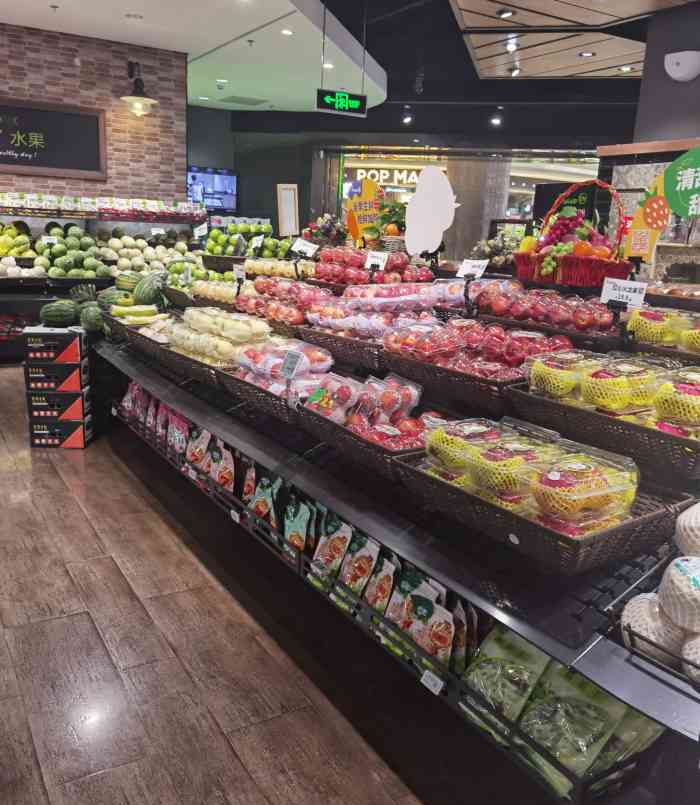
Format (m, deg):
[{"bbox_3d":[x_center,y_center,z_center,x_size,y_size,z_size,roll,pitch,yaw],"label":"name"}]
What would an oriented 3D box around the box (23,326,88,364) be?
[{"bbox_3d":[-1.995,-0.387,4.968,0.349,0.196,0.254,1,12,-9],"label":"box"}]

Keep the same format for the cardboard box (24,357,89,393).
[{"bbox_3d":[-1.952,-0.187,4.877,0.348,0.185,0.260,0,12,-7],"label":"cardboard box"}]

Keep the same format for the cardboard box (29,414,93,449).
[{"bbox_3d":[-1.995,0.197,5.051,0.349,0.196,0.254,1,12,-9],"label":"cardboard box"}]

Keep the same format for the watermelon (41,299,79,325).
[{"bbox_3d":[-1.943,-0.595,4.868,0.265,0.185,0.190,0,12,-7],"label":"watermelon"}]

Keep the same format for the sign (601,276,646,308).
[{"bbox_3d":[0.851,-0.342,2.260,0.010,0.083,0.150,9,7,-32],"label":"sign"}]

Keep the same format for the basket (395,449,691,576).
[{"bbox_3d":[0.421,0.212,1.708,0.350,0.105,0.615,-12,17,-29],"label":"basket"}]

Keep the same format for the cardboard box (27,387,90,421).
[{"bbox_3d":[-1.982,0.009,4.992,0.349,0.196,0.254,1,12,-9],"label":"cardboard box"}]

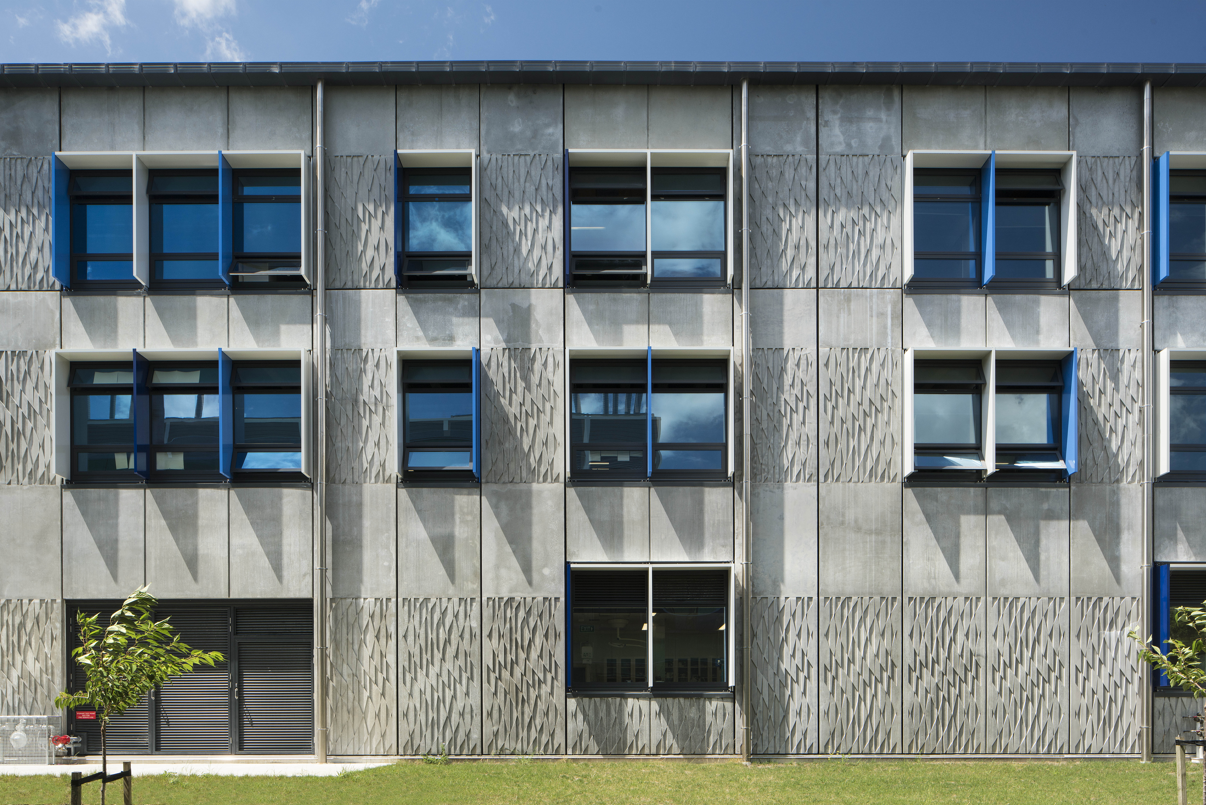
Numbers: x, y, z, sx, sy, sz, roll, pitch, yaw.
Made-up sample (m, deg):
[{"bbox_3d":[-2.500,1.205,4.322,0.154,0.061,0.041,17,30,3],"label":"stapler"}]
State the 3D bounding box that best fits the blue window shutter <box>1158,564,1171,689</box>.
[{"bbox_3d":[9.987,3.935,14.390,0.070,2.163,0.380,0,0,0],"label":"blue window shutter"}]

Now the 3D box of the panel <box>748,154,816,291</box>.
[{"bbox_3d":[3.155,-3.235,14.380,1.339,2.376,0.120,0,0,0],"label":"panel"}]

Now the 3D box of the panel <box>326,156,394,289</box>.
[{"bbox_3d":[-4.521,-3.290,14.730,1.447,2.429,0.100,0,0,0],"label":"panel"}]

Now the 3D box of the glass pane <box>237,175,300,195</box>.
[{"bbox_3d":[-5.976,-3.899,14.470,1.187,0.356,0.030,0,0,0],"label":"glass pane"}]

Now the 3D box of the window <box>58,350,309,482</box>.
[{"bbox_3d":[-7.440,0.242,14.270,4.464,2.341,0.400,0,0,0],"label":"window"}]

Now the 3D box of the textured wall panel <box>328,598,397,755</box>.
[{"bbox_3d":[-4.341,4.932,14.550,1.257,2.846,0.100,0,0,0],"label":"textured wall panel"}]

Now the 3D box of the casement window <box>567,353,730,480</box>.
[{"bbox_3d":[0.838,0.268,14.750,2.973,2.316,0.150,0,0,0],"label":"casement window"}]

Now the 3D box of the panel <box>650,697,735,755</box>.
[{"bbox_3d":[1.622,5.828,14.550,1.512,1.036,0.100,0,0,0],"label":"panel"}]

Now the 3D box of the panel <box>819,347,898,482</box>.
[{"bbox_3d":[4.606,0.224,14.450,1.434,2.421,0.100,0,0,0],"label":"panel"}]

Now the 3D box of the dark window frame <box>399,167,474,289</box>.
[{"bbox_3d":[-2.989,-3.156,14.630,1.384,2.195,0.100,0,0,0],"label":"dark window frame"}]

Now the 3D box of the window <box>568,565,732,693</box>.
[{"bbox_3d":[0.844,4.025,14.270,2.943,2.299,0.400,0,0,0],"label":"window"}]

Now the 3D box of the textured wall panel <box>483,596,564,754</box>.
[{"bbox_3d":[-1.455,4.986,14.730,1.481,2.894,0.100,0,0,0],"label":"textured wall panel"}]

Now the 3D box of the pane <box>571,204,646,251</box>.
[{"bbox_3d":[0.102,-3.168,14.515,1.376,0.900,0.030,0,0,0],"label":"pane"}]

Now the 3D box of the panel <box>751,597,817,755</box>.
[{"bbox_3d":[3.167,4.886,14.380,1.331,2.814,0.120,0,0,0],"label":"panel"}]

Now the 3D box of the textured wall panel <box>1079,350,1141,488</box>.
[{"bbox_3d":[9.069,0.257,14.450,1.282,2.421,0.100,0,0,0],"label":"textured wall panel"}]

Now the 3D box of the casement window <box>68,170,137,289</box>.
[{"bbox_3d":[-9.117,-3.171,14.750,1.383,2.178,0.150,0,0,0],"label":"casement window"}]

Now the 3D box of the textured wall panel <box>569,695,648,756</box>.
[{"bbox_3d":[0.106,5.828,14.550,1.487,1.036,0.100,0,0,0],"label":"textured wall panel"}]

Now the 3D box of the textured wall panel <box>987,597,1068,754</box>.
[{"bbox_3d":[7.613,4.889,14.450,1.459,2.809,0.100,0,0,0],"label":"textured wall panel"}]

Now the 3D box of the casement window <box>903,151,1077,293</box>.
[{"bbox_3d":[6.860,-3.200,14.220,2.950,2.330,0.460,0,0,0],"label":"casement window"}]

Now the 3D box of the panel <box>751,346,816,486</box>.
[{"bbox_3d":[3.195,0.241,14.730,1.412,2.463,0.100,0,0,0],"label":"panel"}]

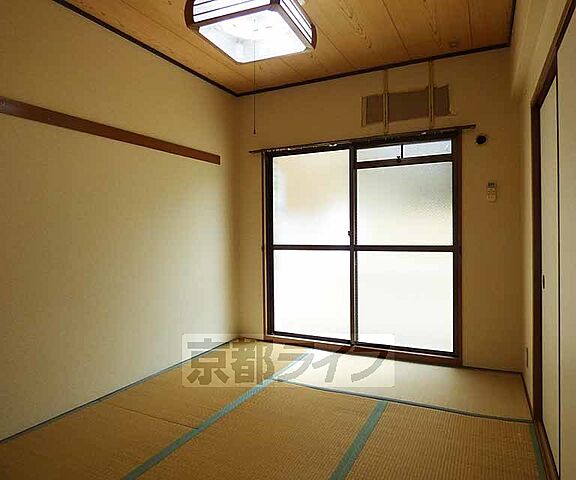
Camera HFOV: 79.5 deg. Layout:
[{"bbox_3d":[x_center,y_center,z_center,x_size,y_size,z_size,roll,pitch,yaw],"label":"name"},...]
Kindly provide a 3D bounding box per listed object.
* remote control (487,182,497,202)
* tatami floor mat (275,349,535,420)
[{"bbox_3d":[1.599,-0.371,2.720,0.060,0.158,0.024,0,1,27],"label":"remote control"},{"bbox_3d":[0.825,1.065,2.660,1.690,0.040,0.820,-1,-1,26],"label":"tatami floor mat"}]

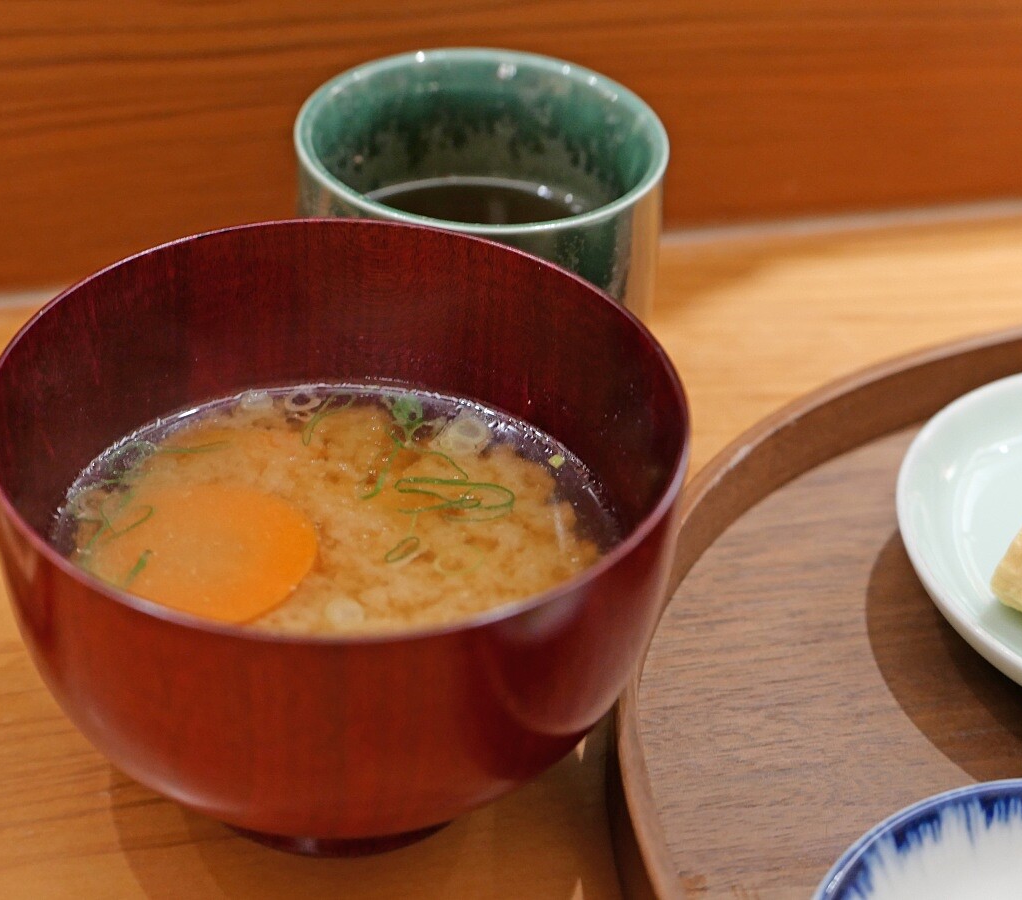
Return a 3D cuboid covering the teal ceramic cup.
[{"bbox_3d":[-0.007,-0.037,0.455,0.076,0.071,0.076,2,38,-2],"label":"teal ceramic cup"}]

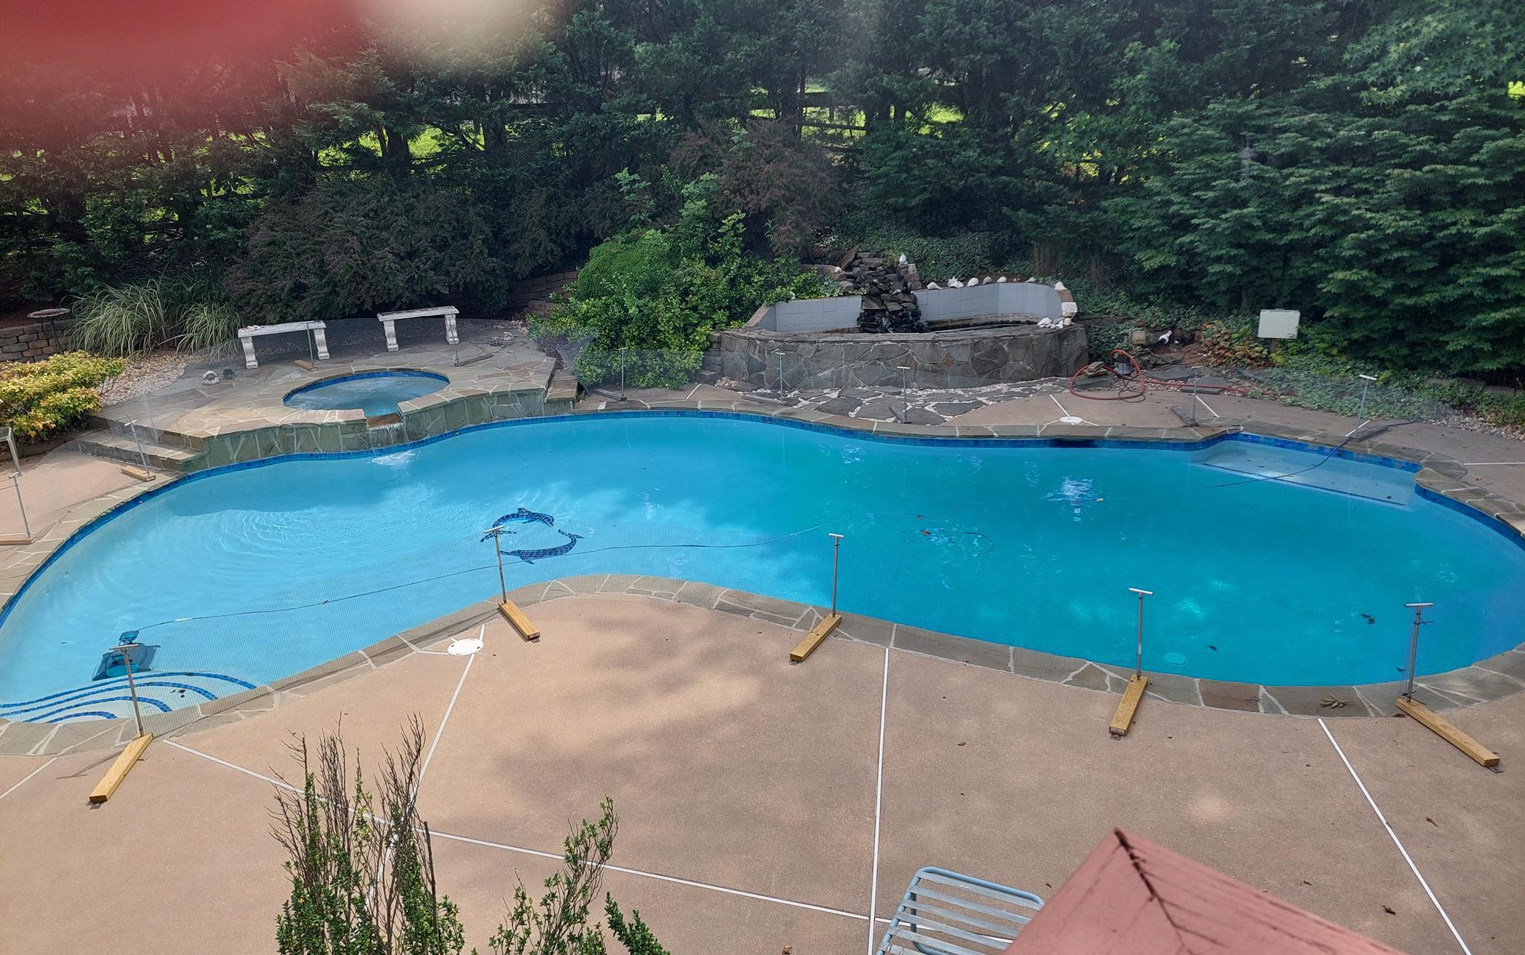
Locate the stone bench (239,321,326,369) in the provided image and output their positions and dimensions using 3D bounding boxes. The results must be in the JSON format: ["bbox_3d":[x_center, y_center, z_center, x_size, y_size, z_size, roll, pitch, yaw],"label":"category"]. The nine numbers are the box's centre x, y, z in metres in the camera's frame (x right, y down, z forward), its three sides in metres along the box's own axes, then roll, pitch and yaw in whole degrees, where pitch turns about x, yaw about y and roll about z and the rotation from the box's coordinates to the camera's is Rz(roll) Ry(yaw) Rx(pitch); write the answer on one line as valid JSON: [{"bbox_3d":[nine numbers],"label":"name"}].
[{"bbox_3d":[-6.820,-1.898,15.119,1.127,0.499,0.352,-12,21,-23],"label":"stone bench"}]

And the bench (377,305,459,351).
[{"bbox_3d":[-5.087,-2.216,15.753,1.112,0.499,0.352,-11,21,-21],"label":"bench"}]

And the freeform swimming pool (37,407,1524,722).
[{"bbox_3d":[-0.146,0.992,9.838,12.517,1.500,6.640,-2,19,3],"label":"freeform swimming pool"}]

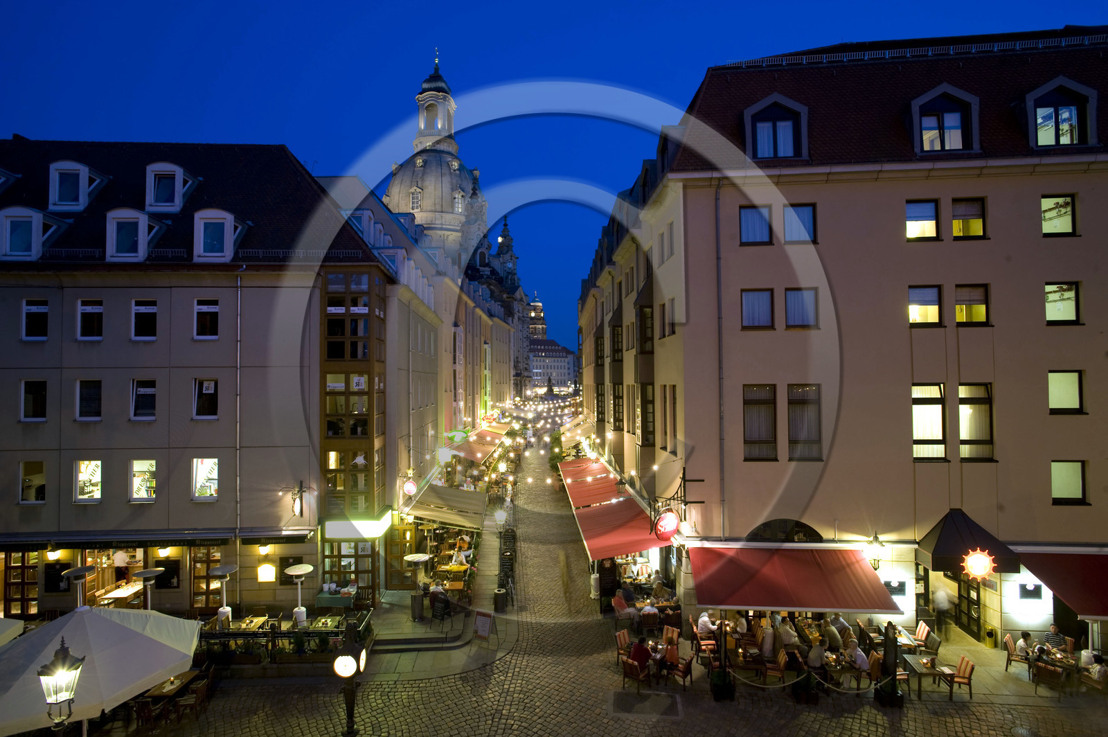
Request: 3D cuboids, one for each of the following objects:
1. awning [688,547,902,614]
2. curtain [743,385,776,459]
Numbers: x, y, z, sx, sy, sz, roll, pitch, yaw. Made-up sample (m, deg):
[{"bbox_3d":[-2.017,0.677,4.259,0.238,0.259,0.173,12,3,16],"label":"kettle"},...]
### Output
[{"bbox_3d":[7.013,6.305,17.648,5.580,1.050,2.780,-1,-2,5],"label":"awning"},{"bbox_3d":[7.385,1.908,20.970,1.131,2.635,0.100,-1,-2,6],"label":"curtain"}]

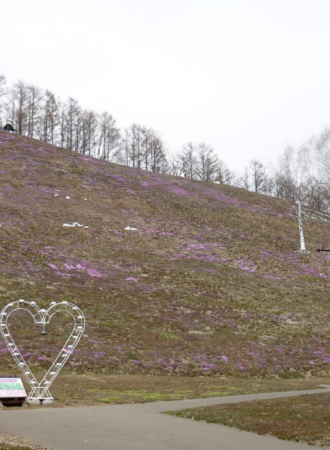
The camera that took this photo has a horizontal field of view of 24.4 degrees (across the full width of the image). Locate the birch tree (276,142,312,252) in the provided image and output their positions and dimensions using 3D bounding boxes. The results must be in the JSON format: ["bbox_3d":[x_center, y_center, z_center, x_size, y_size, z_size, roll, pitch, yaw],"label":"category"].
[{"bbox_3d":[12.940,-2.730,76.210,3.400,11.140,3.400,0,-12,0],"label":"birch tree"}]

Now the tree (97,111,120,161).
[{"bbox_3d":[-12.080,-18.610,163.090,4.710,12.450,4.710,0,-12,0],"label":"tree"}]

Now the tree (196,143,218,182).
[{"bbox_3d":[8.640,-12.670,158.760,4.580,9.460,4.580,0,-12,0],"label":"tree"}]

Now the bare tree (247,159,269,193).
[{"bbox_3d":[19.240,-9.740,158.670,4.160,8.560,4.160,0,-12,0],"label":"bare tree"}]

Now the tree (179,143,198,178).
[{"bbox_3d":[4.890,-12.870,158.720,3.750,9.030,3.750,0,-12,0],"label":"tree"}]

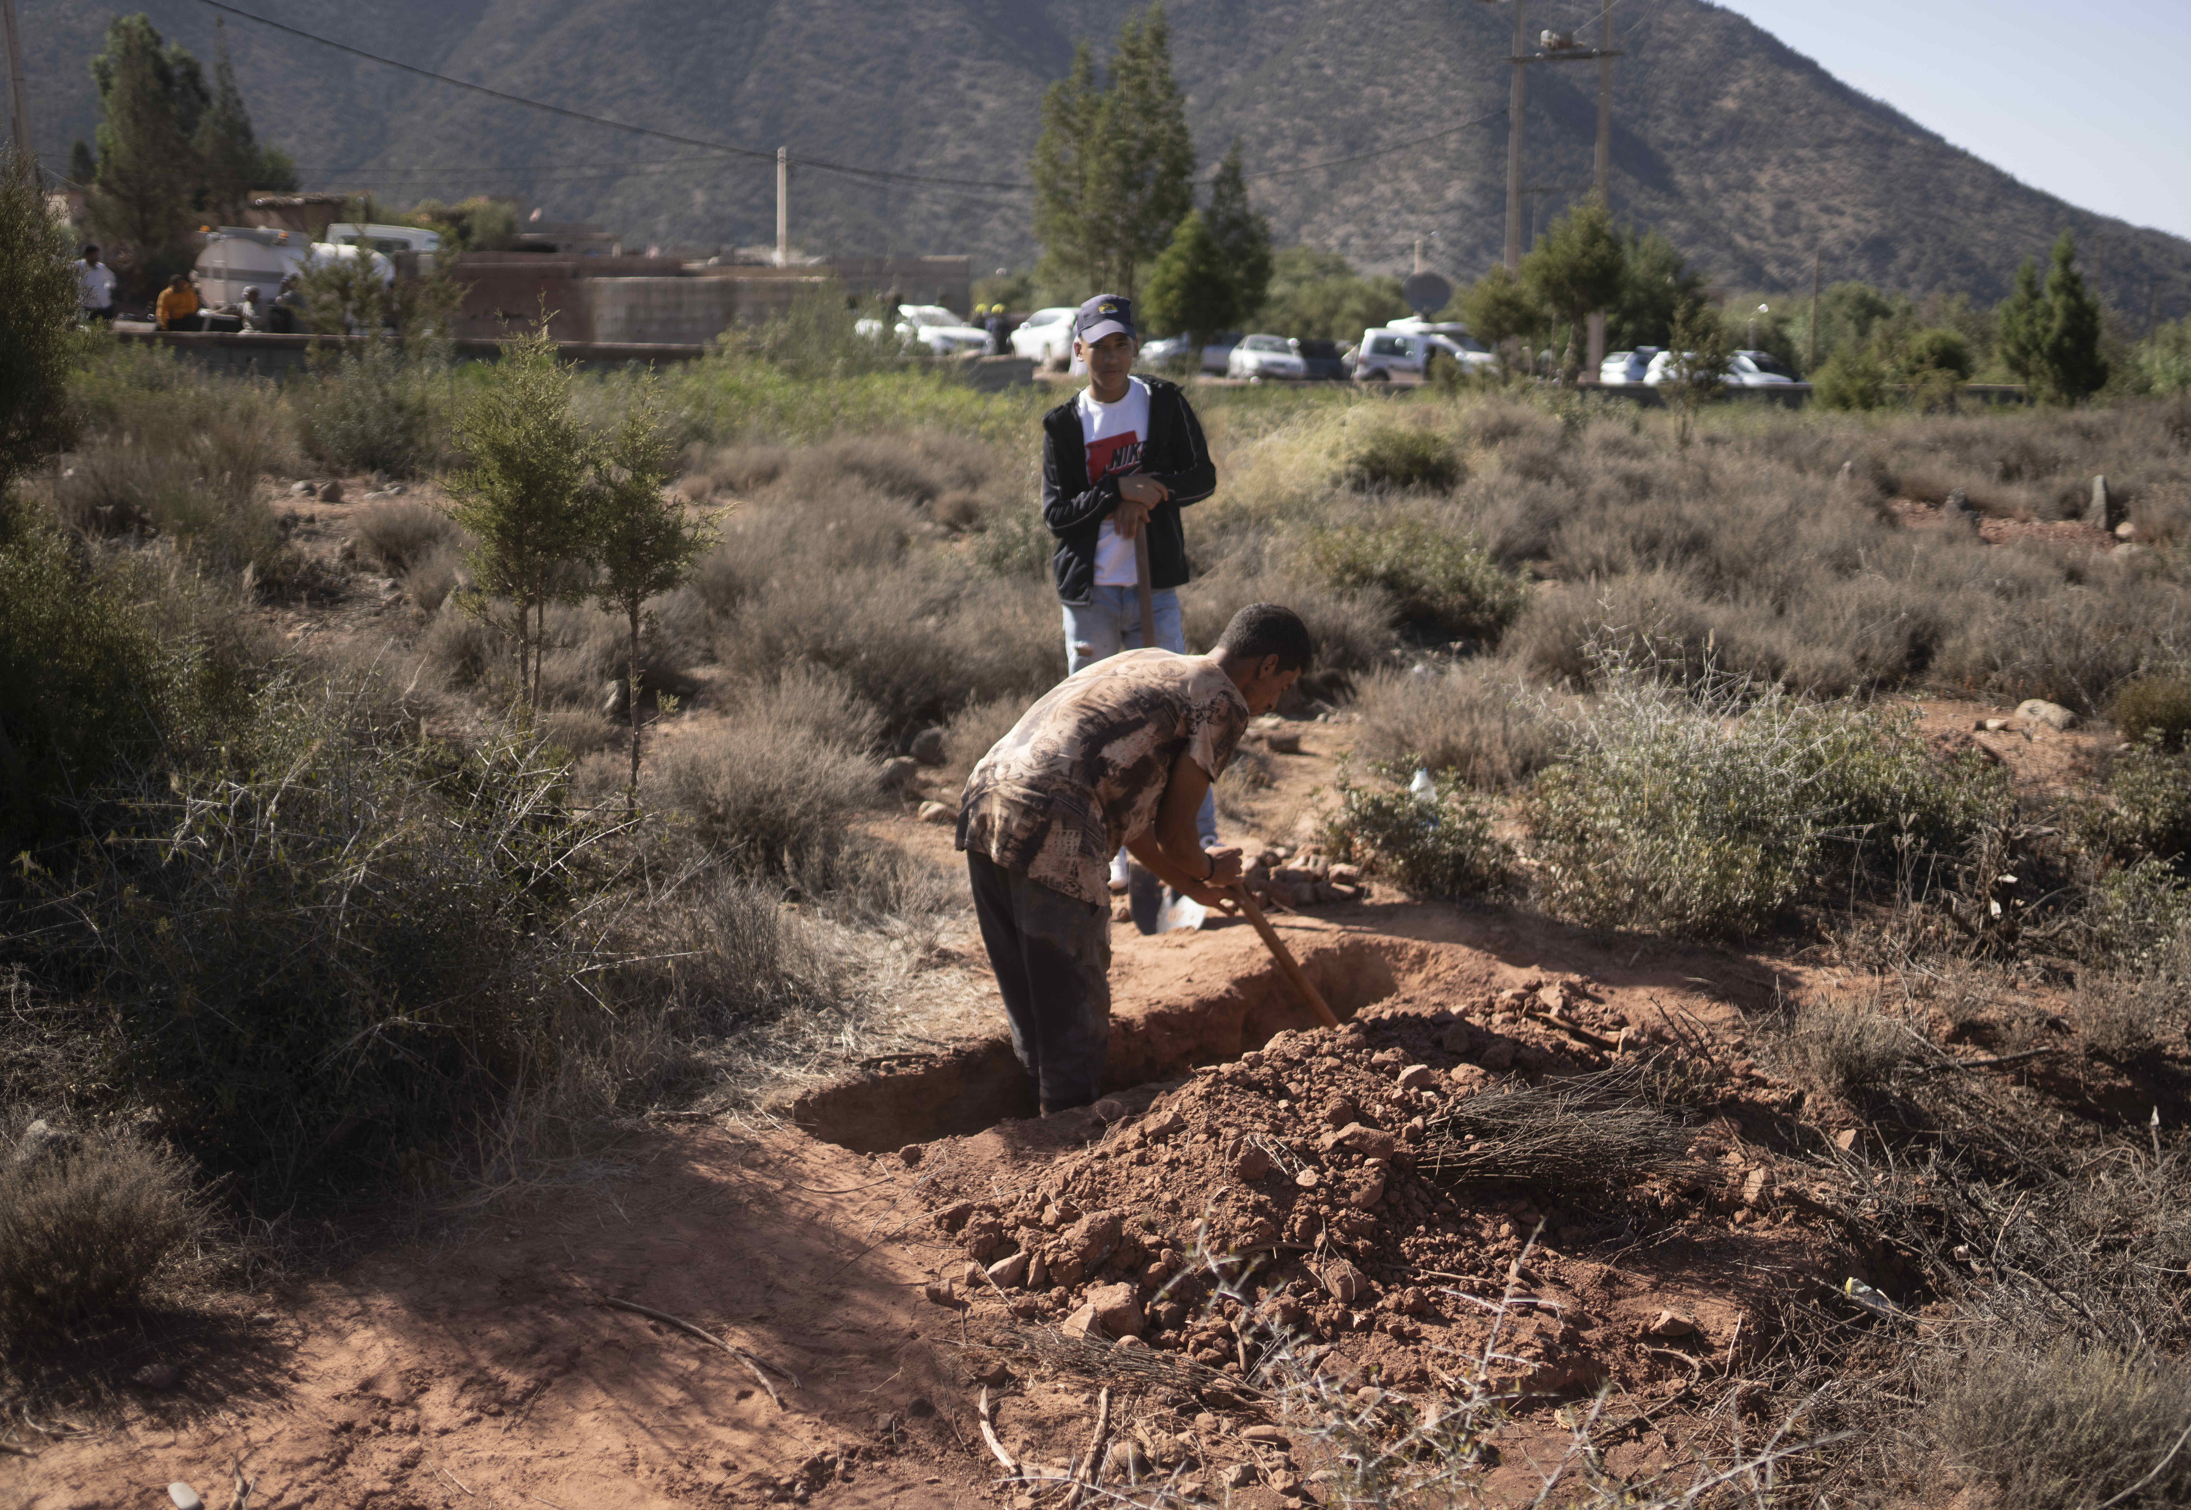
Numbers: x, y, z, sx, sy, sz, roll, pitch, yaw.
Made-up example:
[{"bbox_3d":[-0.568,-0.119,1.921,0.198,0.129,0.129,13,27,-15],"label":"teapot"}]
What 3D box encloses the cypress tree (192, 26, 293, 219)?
[{"bbox_3d":[-20.137,-13.315,51.310,2.500,7.199,2.500,0,11,0],"label":"cypress tree"}]

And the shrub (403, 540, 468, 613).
[{"bbox_3d":[-3.964,-1.068,13.222,0.390,0.440,0.400,0,10,0],"label":"shrub"}]

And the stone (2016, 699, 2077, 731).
[{"bbox_3d":[4.026,-0.168,9.320,0.250,0.140,0.200,0,10,0],"label":"stone"}]

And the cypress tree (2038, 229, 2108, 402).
[{"bbox_3d":[23.525,-10.429,52.602,1.700,4.148,1.700,0,11,0],"label":"cypress tree"}]

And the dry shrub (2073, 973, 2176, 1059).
[{"bbox_3d":[2.397,0.598,5.112,0.240,0.184,0.220,0,11,0],"label":"dry shrub"}]

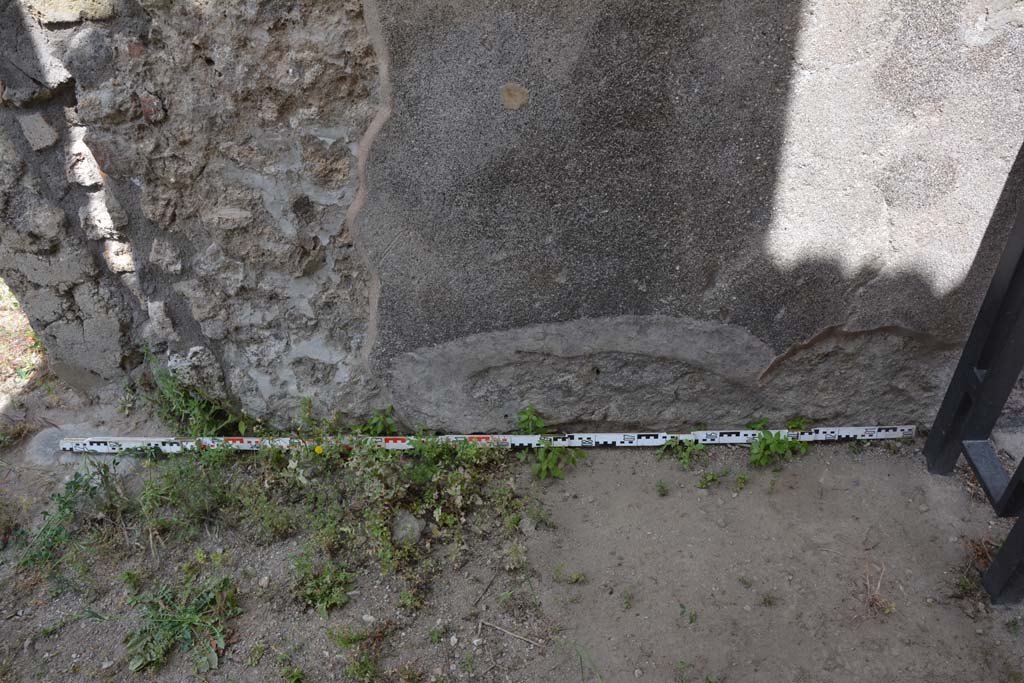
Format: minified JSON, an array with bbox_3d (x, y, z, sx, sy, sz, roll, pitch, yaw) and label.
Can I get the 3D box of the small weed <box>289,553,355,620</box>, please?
[{"bbox_3d":[-0.363,0.464,1.472,0.120,0.070,0.131,-1,35,0],"label":"small weed"}]

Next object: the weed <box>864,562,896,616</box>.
[{"bbox_3d":[0.691,0.462,1.439,0.052,0.085,0.072,-1,35,0],"label":"weed"}]

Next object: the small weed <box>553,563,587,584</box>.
[{"bbox_3d":[0.114,0.461,1.525,0.067,0.025,0.033,-1,38,0],"label":"small weed"}]

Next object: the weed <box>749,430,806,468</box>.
[{"bbox_3d":[0.614,0.246,1.762,0.132,0.070,0.071,-1,35,0],"label":"weed"}]

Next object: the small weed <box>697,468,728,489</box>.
[{"bbox_3d":[0.447,0.305,1.712,0.068,0.026,0.035,-1,38,0],"label":"small weed"}]

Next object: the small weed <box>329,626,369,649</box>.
[{"bbox_3d":[-0.303,0.546,1.423,0.069,0.032,0.029,-1,38,0],"label":"small weed"}]

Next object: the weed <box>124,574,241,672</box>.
[{"bbox_3d":[-0.605,0.514,1.414,0.202,0.060,0.198,-1,35,0],"label":"weed"}]

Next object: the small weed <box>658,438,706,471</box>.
[{"bbox_3d":[0.392,0.258,1.767,0.110,0.050,0.073,-1,35,0],"label":"small weed"}]

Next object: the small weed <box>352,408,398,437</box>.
[{"bbox_3d":[-0.326,0.200,1.838,0.101,0.069,0.056,-1,38,0],"label":"small weed"}]

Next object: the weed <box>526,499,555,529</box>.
[{"bbox_3d":[0.061,0.366,1.637,0.059,0.037,0.050,-1,38,0],"label":"weed"}]

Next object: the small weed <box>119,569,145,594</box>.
[{"bbox_3d":[-0.751,0.478,1.521,0.041,0.036,0.036,-1,38,0],"label":"small weed"}]

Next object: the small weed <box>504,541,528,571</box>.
[{"bbox_3d":[0.007,0.435,1.553,0.044,0.035,0.042,-1,38,0],"label":"small weed"}]

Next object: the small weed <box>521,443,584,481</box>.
[{"bbox_3d":[0.092,0.270,1.743,0.145,0.065,0.076,-1,35,0],"label":"small weed"}]

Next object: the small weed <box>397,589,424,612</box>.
[{"bbox_3d":[-0.191,0.492,1.463,0.049,0.030,0.043,-1,35,0],"label":"small weed"}]

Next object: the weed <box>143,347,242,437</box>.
[{"bbox_3d":[-0.773,0.121,1.865,0.235,0.190,0.142,-1,35,0],"label":"weed"}]

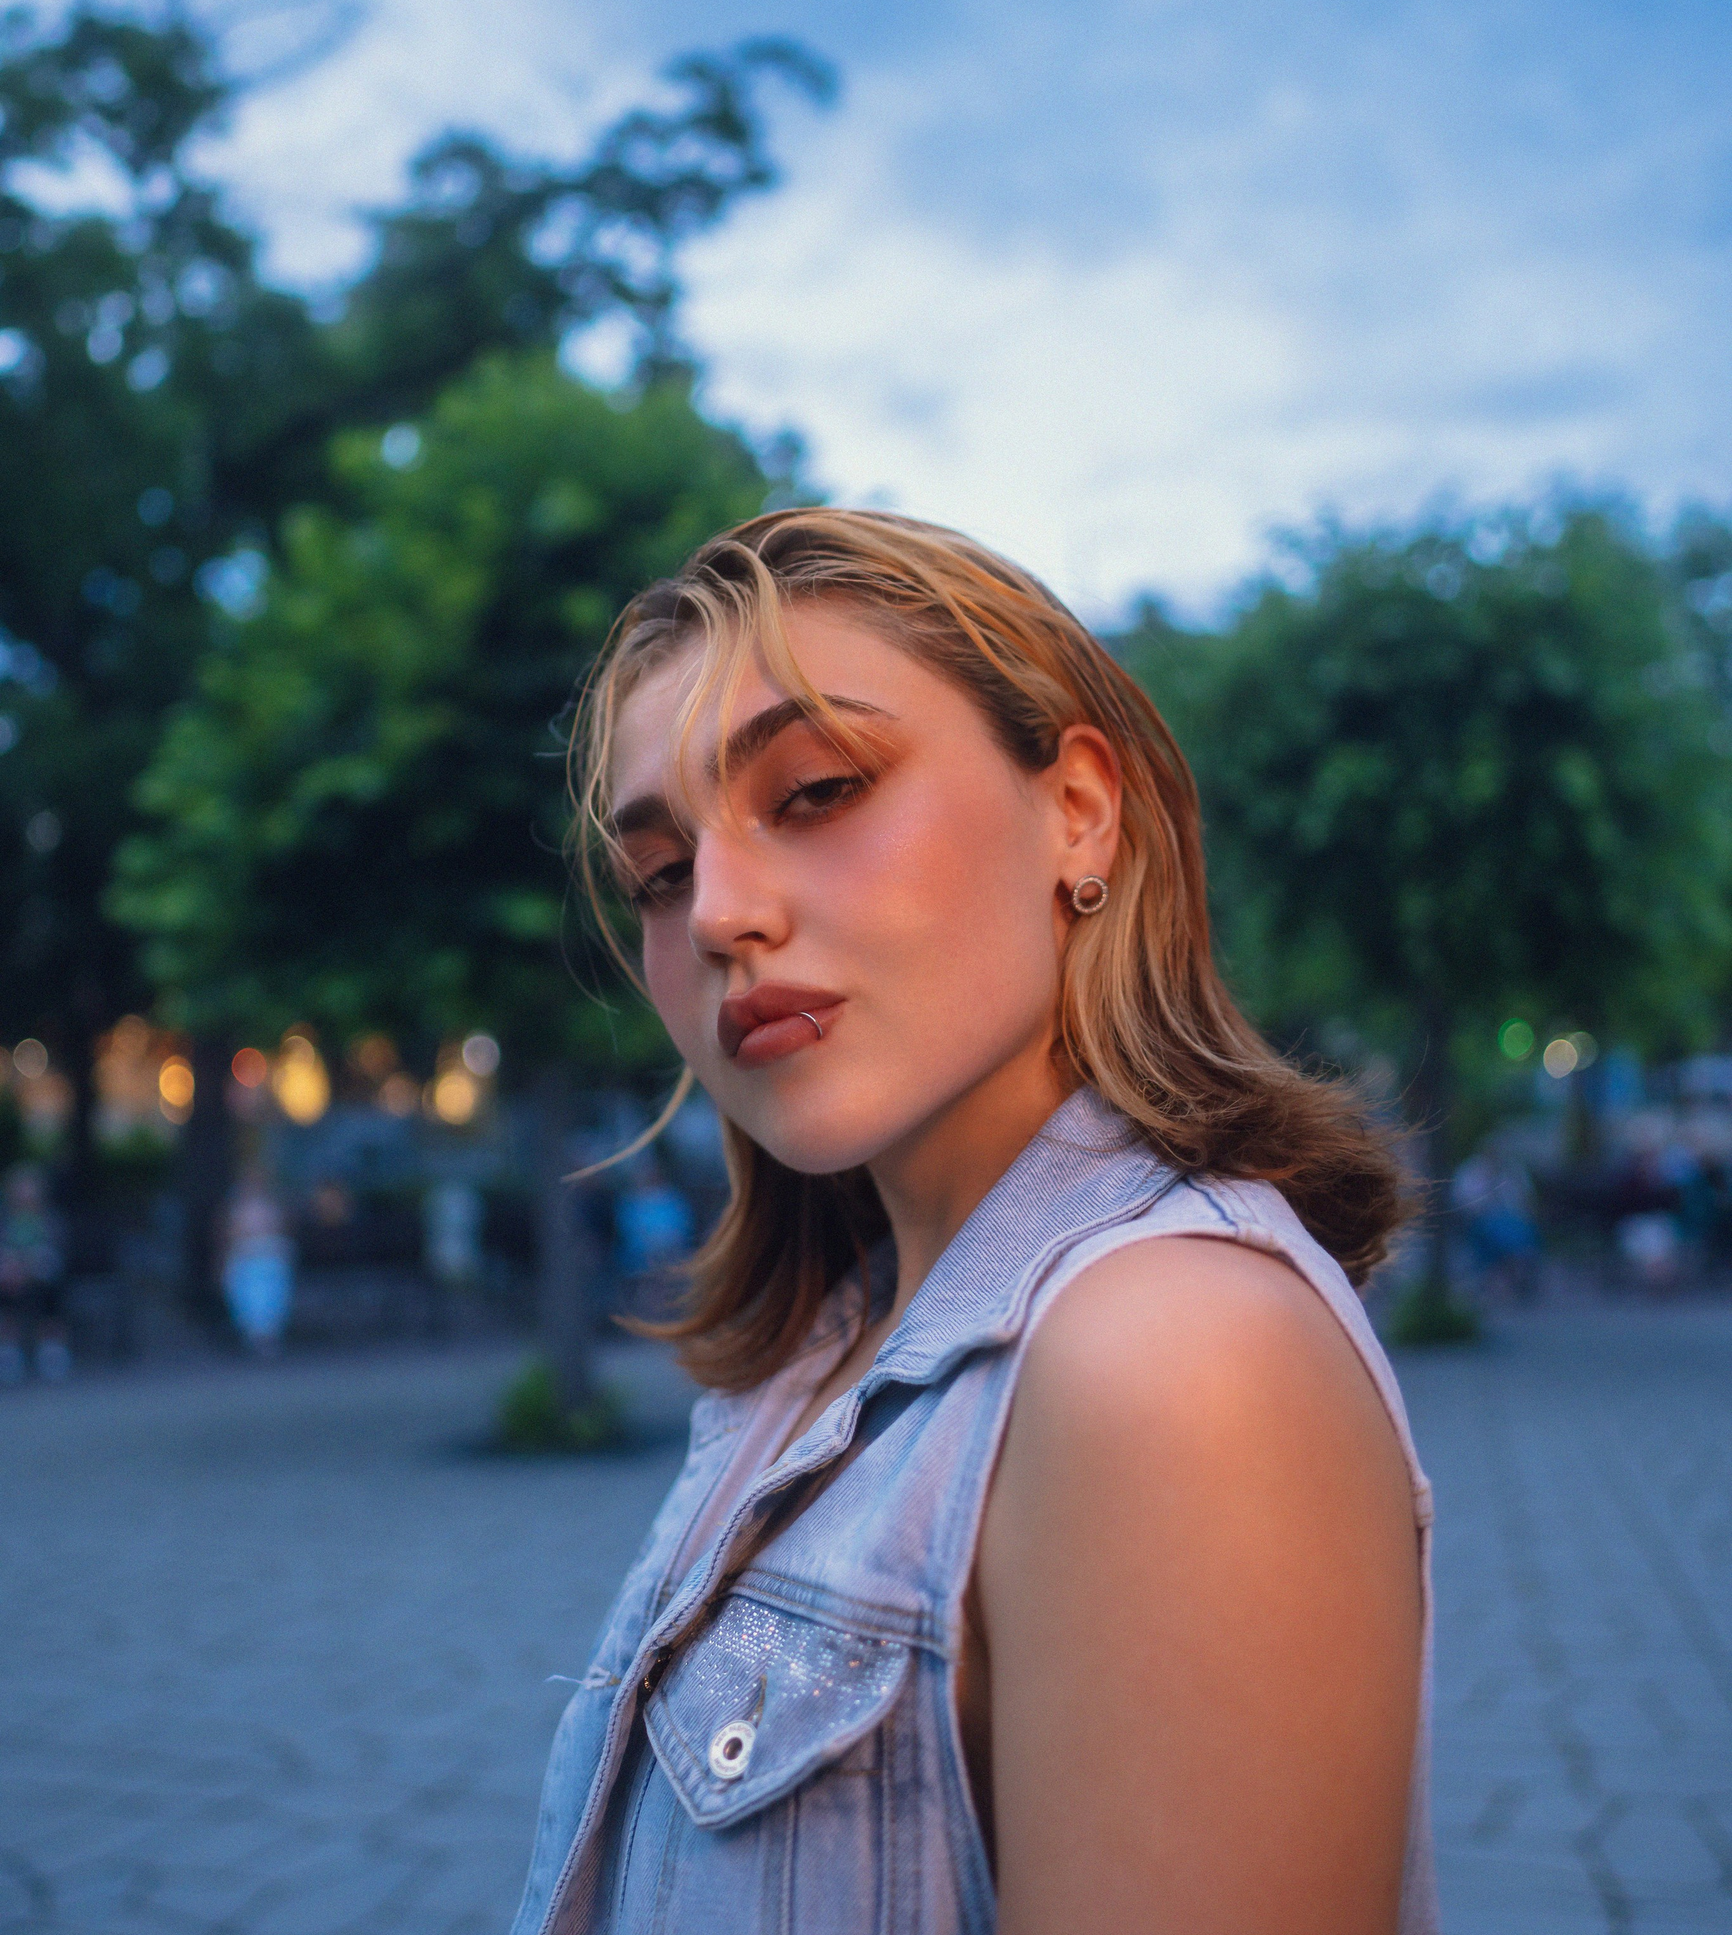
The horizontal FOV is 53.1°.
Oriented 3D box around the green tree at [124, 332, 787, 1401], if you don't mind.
[{"bbox_3d":[-1.868,-0.520,10.026,4.700,6.360,4.600,-2,-7,0],"label":"green tree"}]

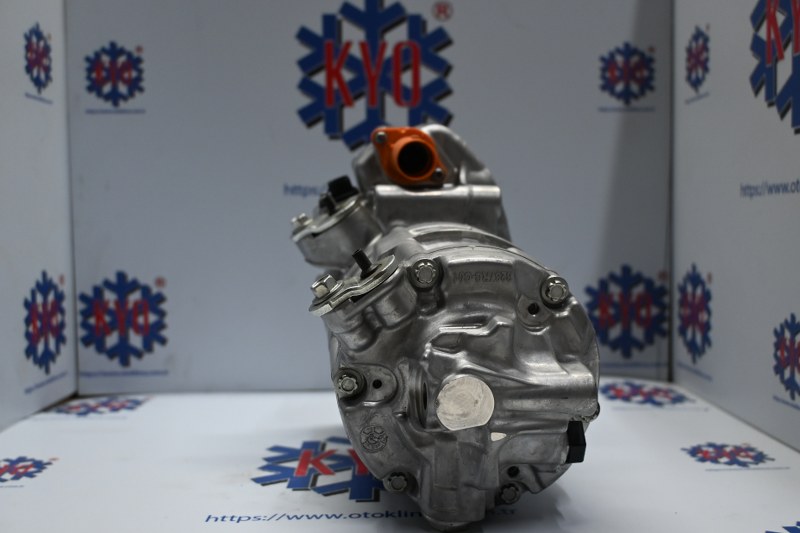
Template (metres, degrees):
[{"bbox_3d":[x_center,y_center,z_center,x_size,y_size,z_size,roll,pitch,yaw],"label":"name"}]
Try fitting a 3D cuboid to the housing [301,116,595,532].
[{"bbox_3d":[0.013,0.011,0.462,0.150,0.190,0.235,0,8,-8],"label":"housing"}]

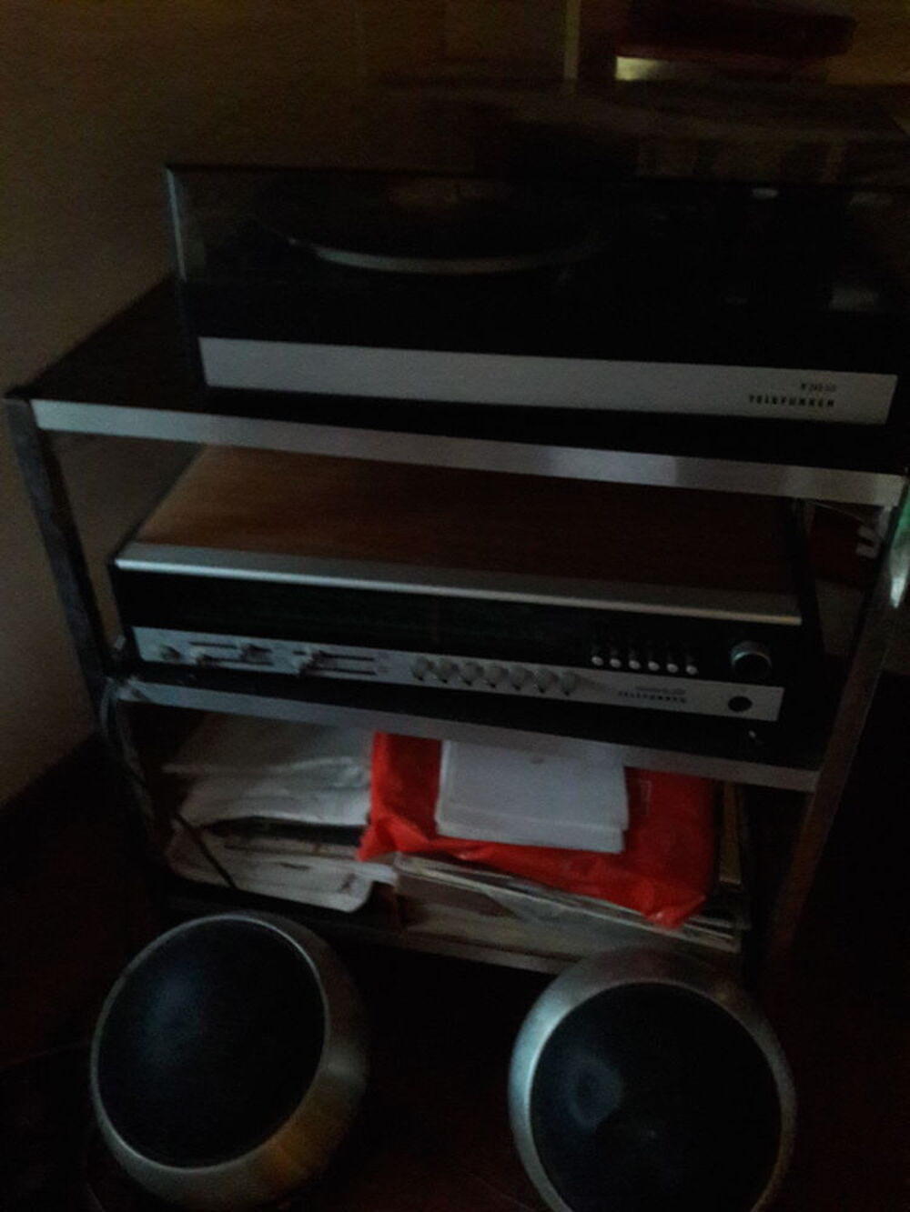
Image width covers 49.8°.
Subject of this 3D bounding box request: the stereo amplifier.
[{"bbox_3d":[0.014,-0.045,0.862,0.527,0.110,0.274,5,37,7],"label":"stereo amplifier"}]

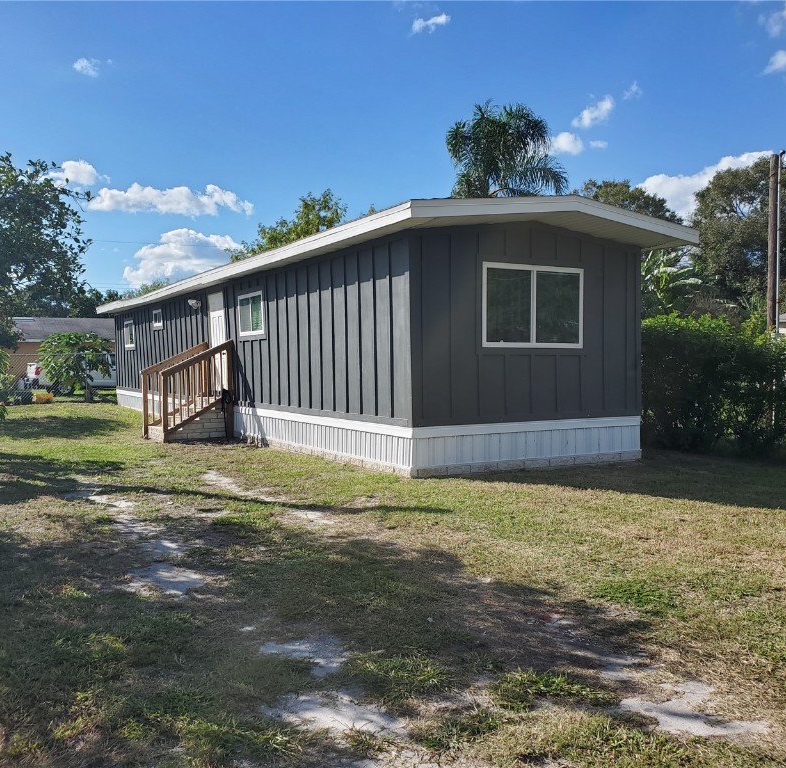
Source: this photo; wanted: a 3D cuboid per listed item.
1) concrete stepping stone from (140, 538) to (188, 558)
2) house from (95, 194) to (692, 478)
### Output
[{"bbox_3d":[-1.698,1.205,5.688,0.380,0.050,0.480,-2,2,-24],"label":"concrete stepping stone"},{"bbox_3d":[-2.555,-0.821,17.403,4.610,3.346,18.804,-2,2,-30],"label":"house"}]

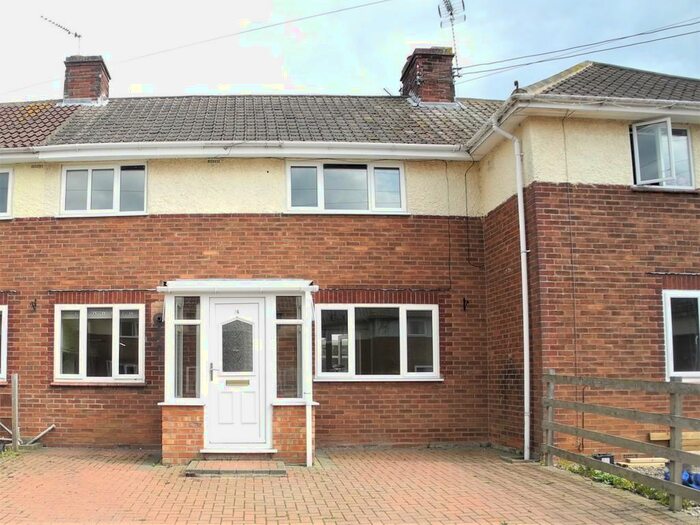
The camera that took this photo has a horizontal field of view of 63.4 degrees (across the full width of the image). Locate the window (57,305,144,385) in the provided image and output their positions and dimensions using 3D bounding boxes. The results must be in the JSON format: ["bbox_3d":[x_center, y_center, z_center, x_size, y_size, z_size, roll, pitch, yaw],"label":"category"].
[{"bbox_3d":[-3.974,1.289,9.022,1.415,1.236,0.140,0,-8,-3],"label":"window"}]

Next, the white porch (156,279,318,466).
[{"bbox_3d":[-1.525,1.450,8.282,2.165,2.577,1.630,0,-8,-3],"label":"white porch"}]

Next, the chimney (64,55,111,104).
[{"bbox_3d":[-5.746,-3.847,12.595,0.807,1.087,0.900,0,-8,-3],"label":"chimney"}]

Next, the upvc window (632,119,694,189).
[{"bbox_3d":[4.344,-1.503,7.724,0.881,0.932,0.400,0,-8,-3],"label":"upvc window"}]

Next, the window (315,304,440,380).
[{"bbox_3d":[0.457,1.305,9.248,2.028,1.235,0.140,0,-8,-3],"label":"window"}]

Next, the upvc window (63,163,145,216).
[{"bbox_3d":[-4.050,-1.200,9.361,1.391,0.864,0.140,0,-8,-3],"label":"upvc window"}]

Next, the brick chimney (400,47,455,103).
[{"bbox_3d":[1.740,-3.858,12.442,0.870,1.234,1.080,0,-8,-3],"label":"brick chimney"}]

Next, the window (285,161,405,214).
[{"bbox_3d":[-0.051,-1.266,9.576,1.995,0.885,0.140,0,-8,-3],"label":"window"}]

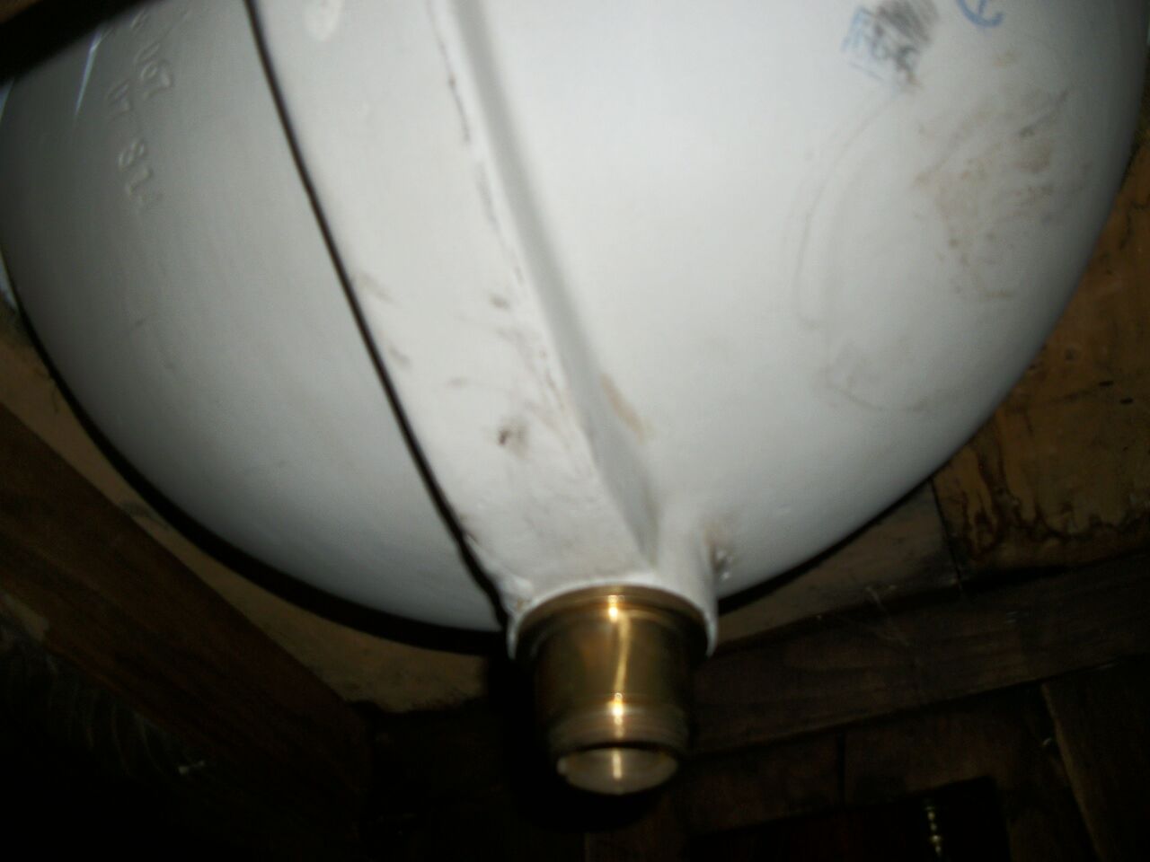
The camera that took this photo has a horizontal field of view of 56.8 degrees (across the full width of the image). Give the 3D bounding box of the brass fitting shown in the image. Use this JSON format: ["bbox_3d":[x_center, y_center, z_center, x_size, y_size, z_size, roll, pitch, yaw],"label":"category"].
[{"bbox_3d":[0.011,0.074,0.293,0.055,0.042,0.055,-1,-40,0],"label":"brass fitting"}]

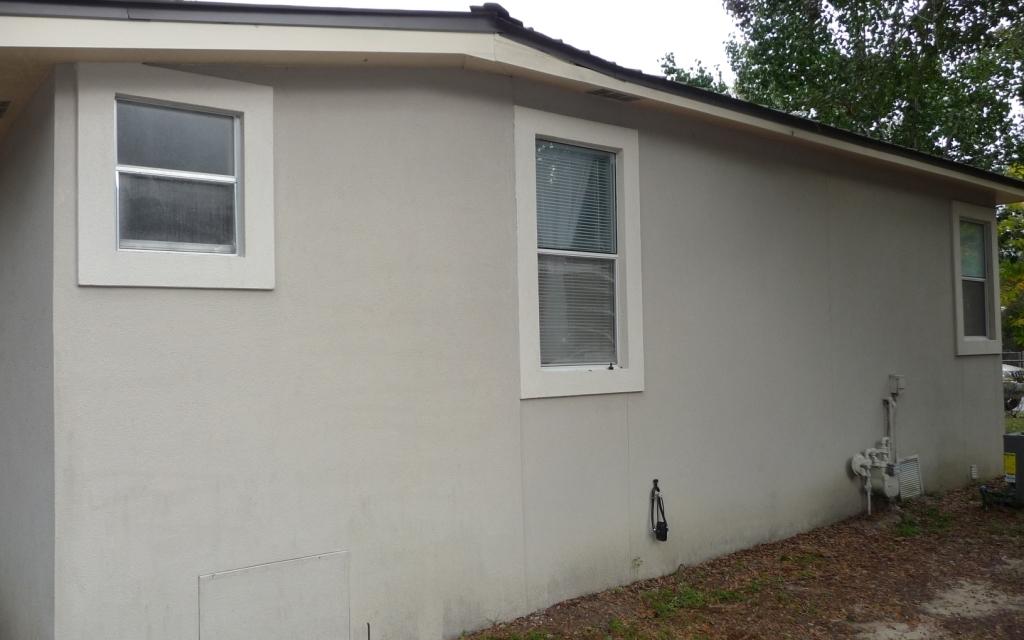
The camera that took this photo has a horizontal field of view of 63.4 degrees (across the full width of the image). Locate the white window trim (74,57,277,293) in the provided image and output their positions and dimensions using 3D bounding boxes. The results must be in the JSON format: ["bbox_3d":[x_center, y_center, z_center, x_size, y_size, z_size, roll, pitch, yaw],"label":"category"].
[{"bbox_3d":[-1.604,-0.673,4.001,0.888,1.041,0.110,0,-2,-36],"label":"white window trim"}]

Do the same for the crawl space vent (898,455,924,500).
[{"bbox_3d":[3.740,1.479,7.772,0.372,0.392,0.040,0,-2,-36],"label":"crawl space vent"}]

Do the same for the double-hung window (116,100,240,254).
[{"bbox_3d":[-1.630,-0.672,4.038,0.586,0.718,0.080,0,-2,-36],"label":"double-hung window"}]

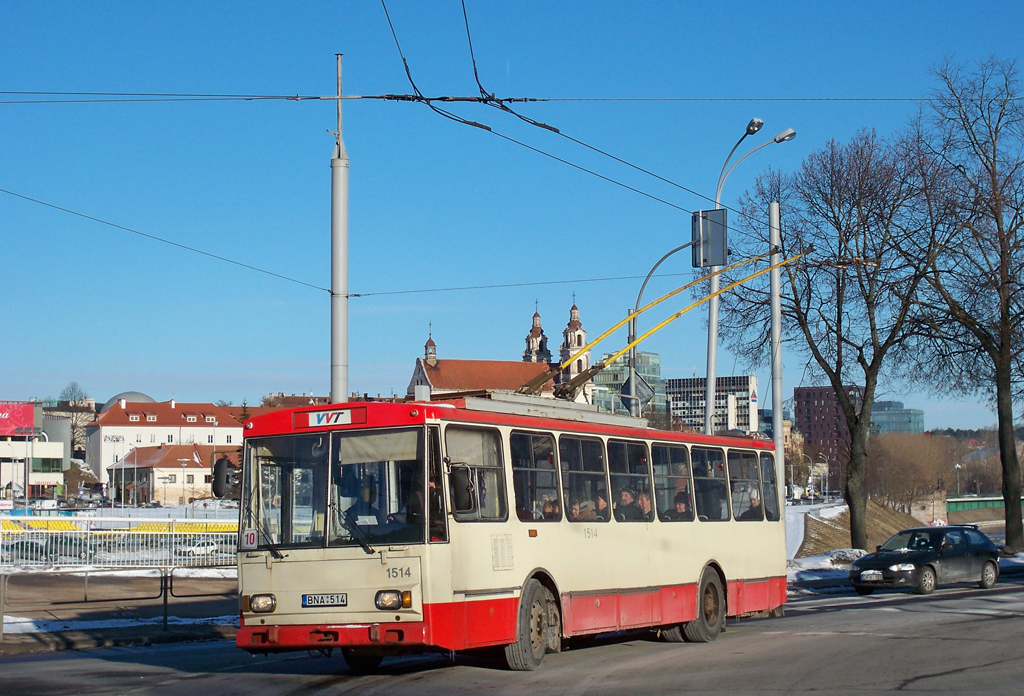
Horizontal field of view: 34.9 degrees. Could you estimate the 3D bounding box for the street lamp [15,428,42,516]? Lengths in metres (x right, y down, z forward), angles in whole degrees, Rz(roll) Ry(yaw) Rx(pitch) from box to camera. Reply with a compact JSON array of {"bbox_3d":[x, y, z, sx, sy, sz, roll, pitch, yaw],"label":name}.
[{"bbox_3d":[-44.543,12.666,149.581,2.300,10.700,0.700,1,-7,-11],"label":"street lamp"}]

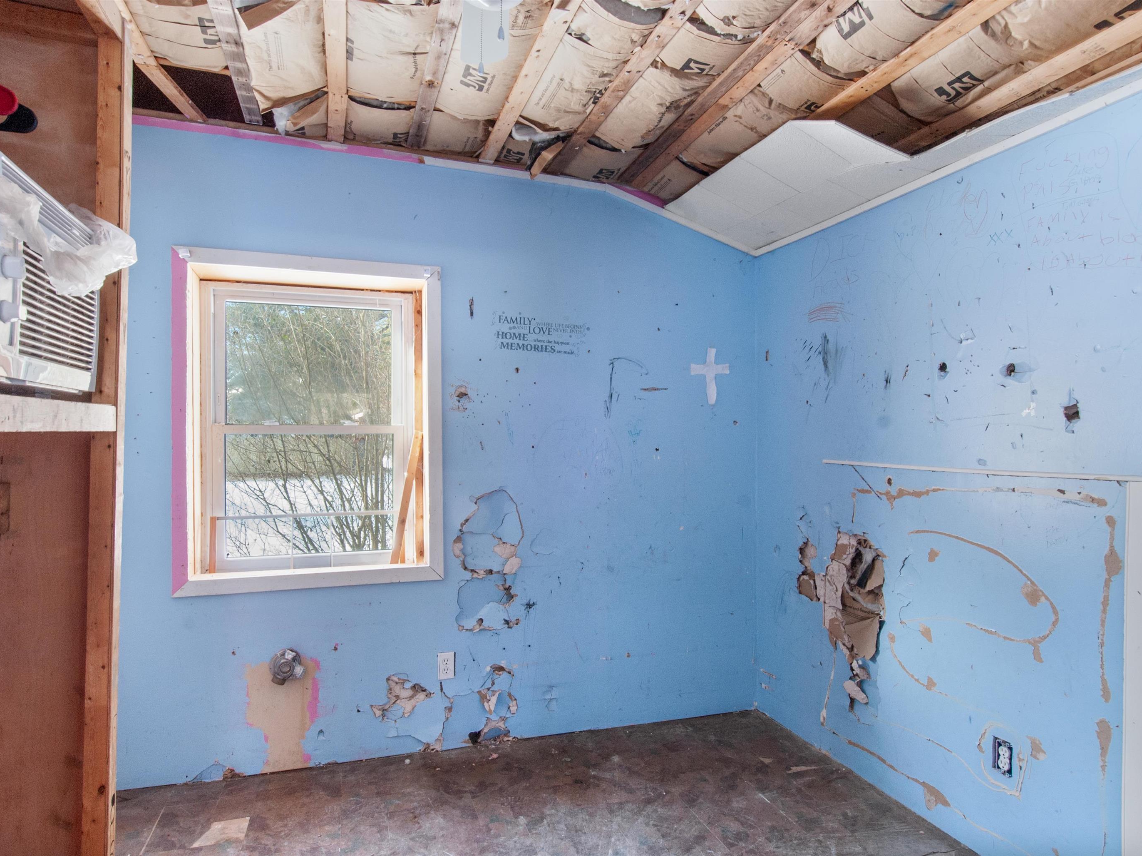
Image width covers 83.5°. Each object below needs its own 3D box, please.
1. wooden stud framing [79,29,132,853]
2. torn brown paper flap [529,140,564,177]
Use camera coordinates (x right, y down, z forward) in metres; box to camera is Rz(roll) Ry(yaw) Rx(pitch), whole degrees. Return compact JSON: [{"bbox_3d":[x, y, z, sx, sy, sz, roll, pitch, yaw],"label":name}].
[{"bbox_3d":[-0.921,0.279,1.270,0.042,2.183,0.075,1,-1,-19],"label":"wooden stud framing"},{"bbox_3d":[-0.102,-1.115,2.660,0.110,0.110,0.130,0,-1,-19],"label":"torn brown paper flap"}]

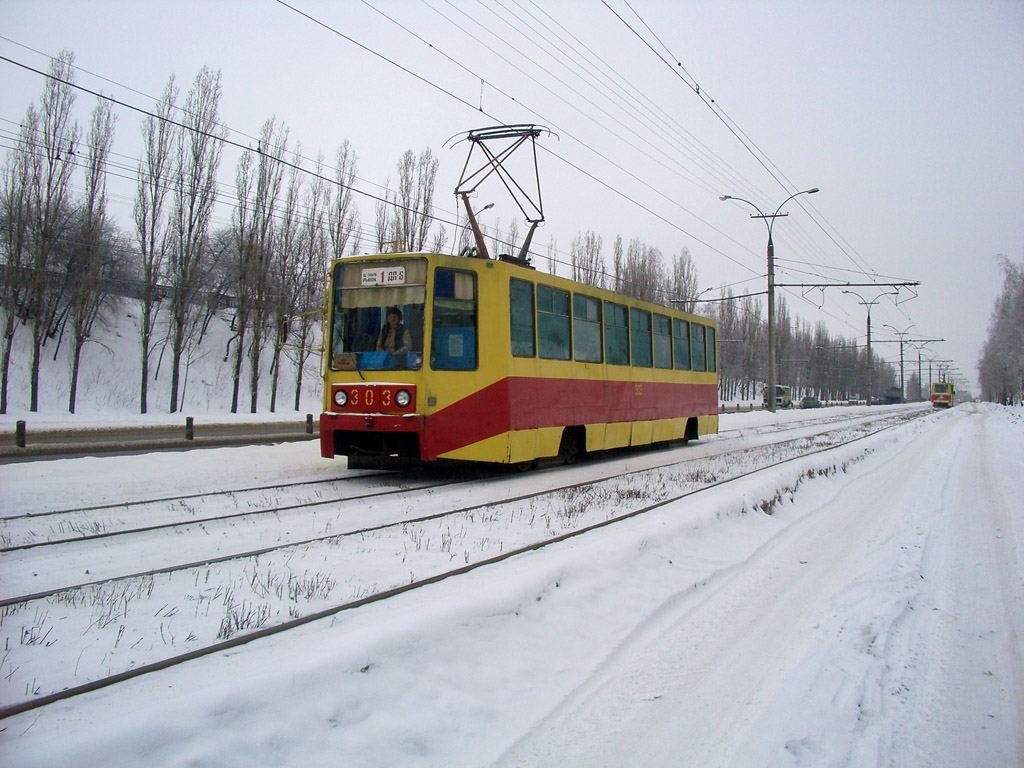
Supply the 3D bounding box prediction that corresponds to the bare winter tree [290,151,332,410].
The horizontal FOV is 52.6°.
[{"bbox_3d":[-14.097,-7.259,72.798,2.810,18.320,2.810,0,-1,-11],"label":"bare winter tree"}]

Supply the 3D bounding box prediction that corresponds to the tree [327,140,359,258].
[{"bbox_3d":[-12.732,-8.187,77.773,2.570,20.210,2.570,0,-1,-9],"label":"tree"}]

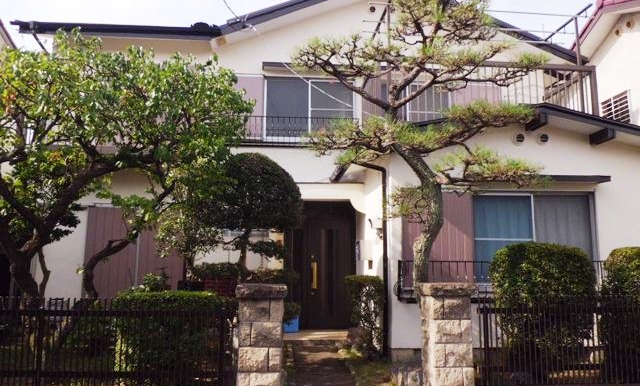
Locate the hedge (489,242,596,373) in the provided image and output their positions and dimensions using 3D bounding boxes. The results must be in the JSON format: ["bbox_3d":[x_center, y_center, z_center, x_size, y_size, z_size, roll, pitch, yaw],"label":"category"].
[{"bbox_3d":[2.175,1.111,4.715,1.080,1.280,1.020,1,-8,-4],"label":"hedge"}]

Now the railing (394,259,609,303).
[{"bbox_3d":[2.367,1.134,6.215,2.780,0.530,0.280,1,-8,-4],"label":"railing"}]

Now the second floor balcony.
[{"bbox_3d":[1.608,-1.528,8.641,6.200,1.350,1.400,1,-8,-4],"label":"second floor balcony"}]

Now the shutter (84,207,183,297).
[{"bbox_3d":[-3.288,1.103,8.522,1.719,1.698,0.100,1,-8,-4],"label":"shutter"}]

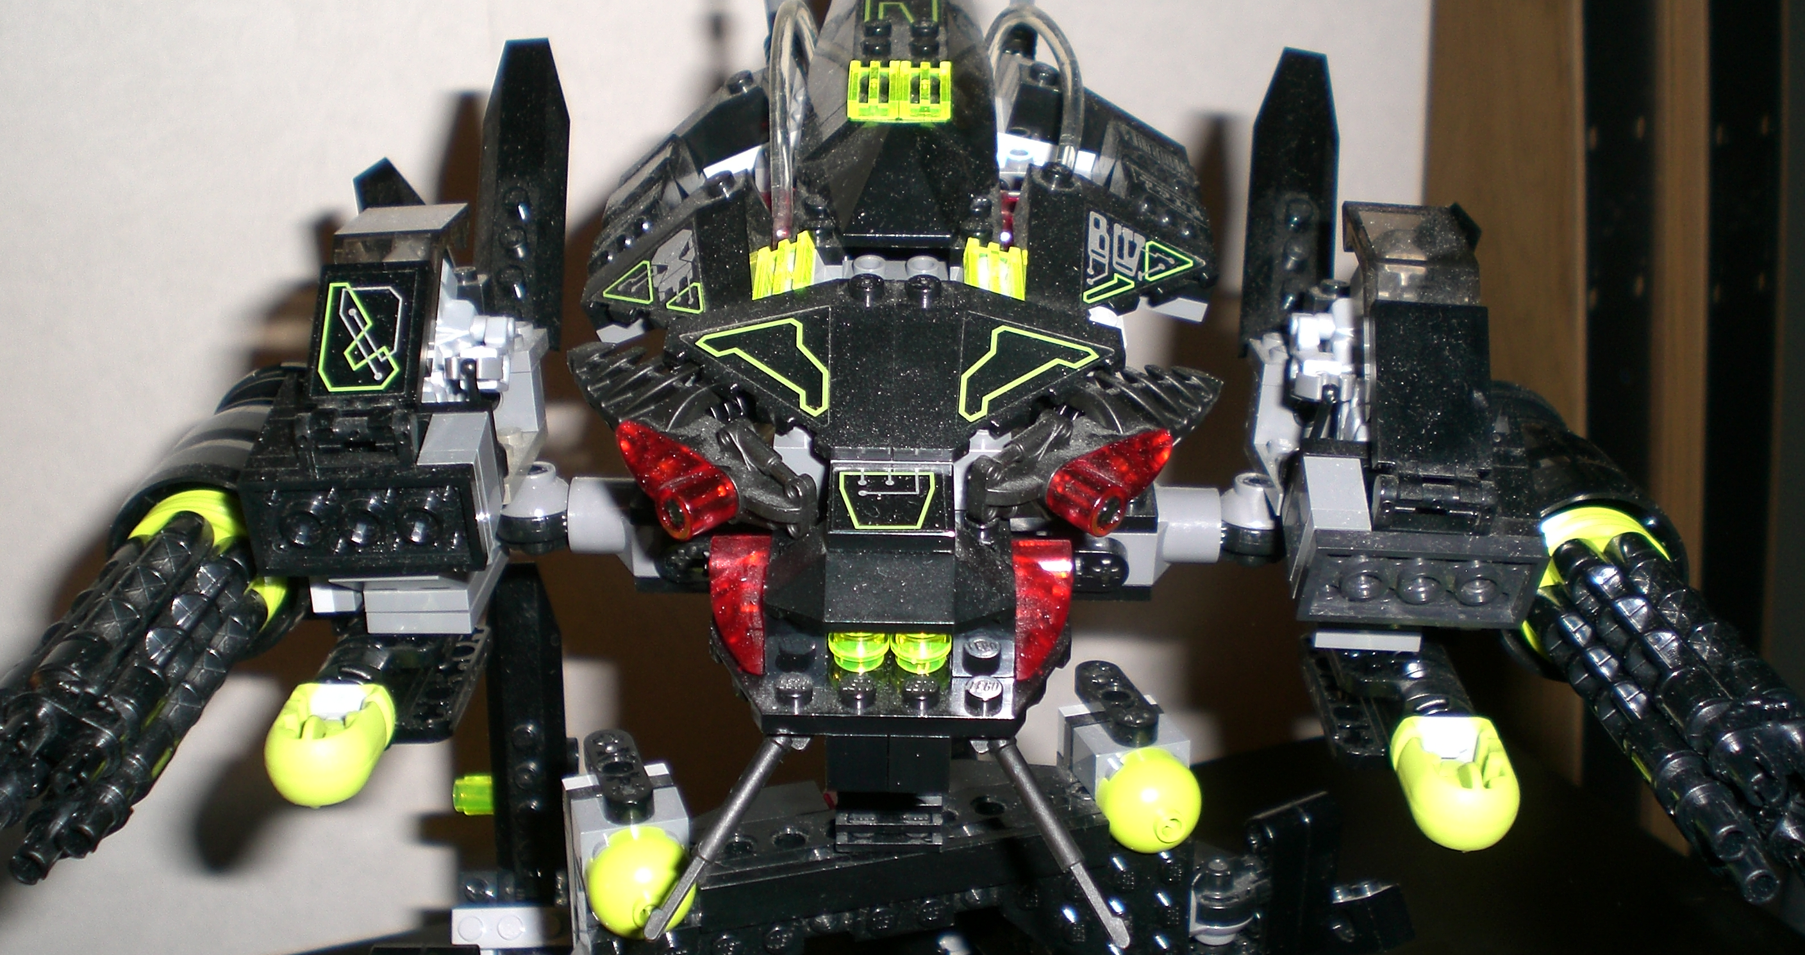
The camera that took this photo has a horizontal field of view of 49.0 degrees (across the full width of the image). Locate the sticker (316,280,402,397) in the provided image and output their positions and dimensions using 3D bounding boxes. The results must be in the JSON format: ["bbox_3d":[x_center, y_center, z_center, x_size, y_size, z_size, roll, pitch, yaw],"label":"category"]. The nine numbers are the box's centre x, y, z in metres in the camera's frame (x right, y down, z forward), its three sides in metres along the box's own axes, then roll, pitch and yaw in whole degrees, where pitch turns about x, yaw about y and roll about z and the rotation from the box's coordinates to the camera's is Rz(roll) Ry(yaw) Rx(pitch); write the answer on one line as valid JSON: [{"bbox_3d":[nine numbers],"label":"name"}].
[{"bbox_3d":[-0.078,-0.020,0.287,0.012,0.001,0.019,-2,63,0],"label":"sticker"}]

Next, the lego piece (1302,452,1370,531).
[{"bbox_3d":[0.062,0.004,0.283,0.008,0.006,0.013,0,54,0],"label":"lego piece"}]

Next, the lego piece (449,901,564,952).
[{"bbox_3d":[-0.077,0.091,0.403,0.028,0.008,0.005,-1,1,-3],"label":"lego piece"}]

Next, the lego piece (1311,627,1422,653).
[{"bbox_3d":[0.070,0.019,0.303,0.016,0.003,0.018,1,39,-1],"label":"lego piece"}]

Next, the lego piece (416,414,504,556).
[{"bbox_3d":[-0.063,0.001,0.282,0.008,0.016,0.013,-1,34,-1],"label":"lego piece"}]

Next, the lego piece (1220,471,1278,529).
[{"bbox_3d":[0.051,0.003,0.288,0.010,0.007,0.010,1,24,0],"label":"lego piece"}]

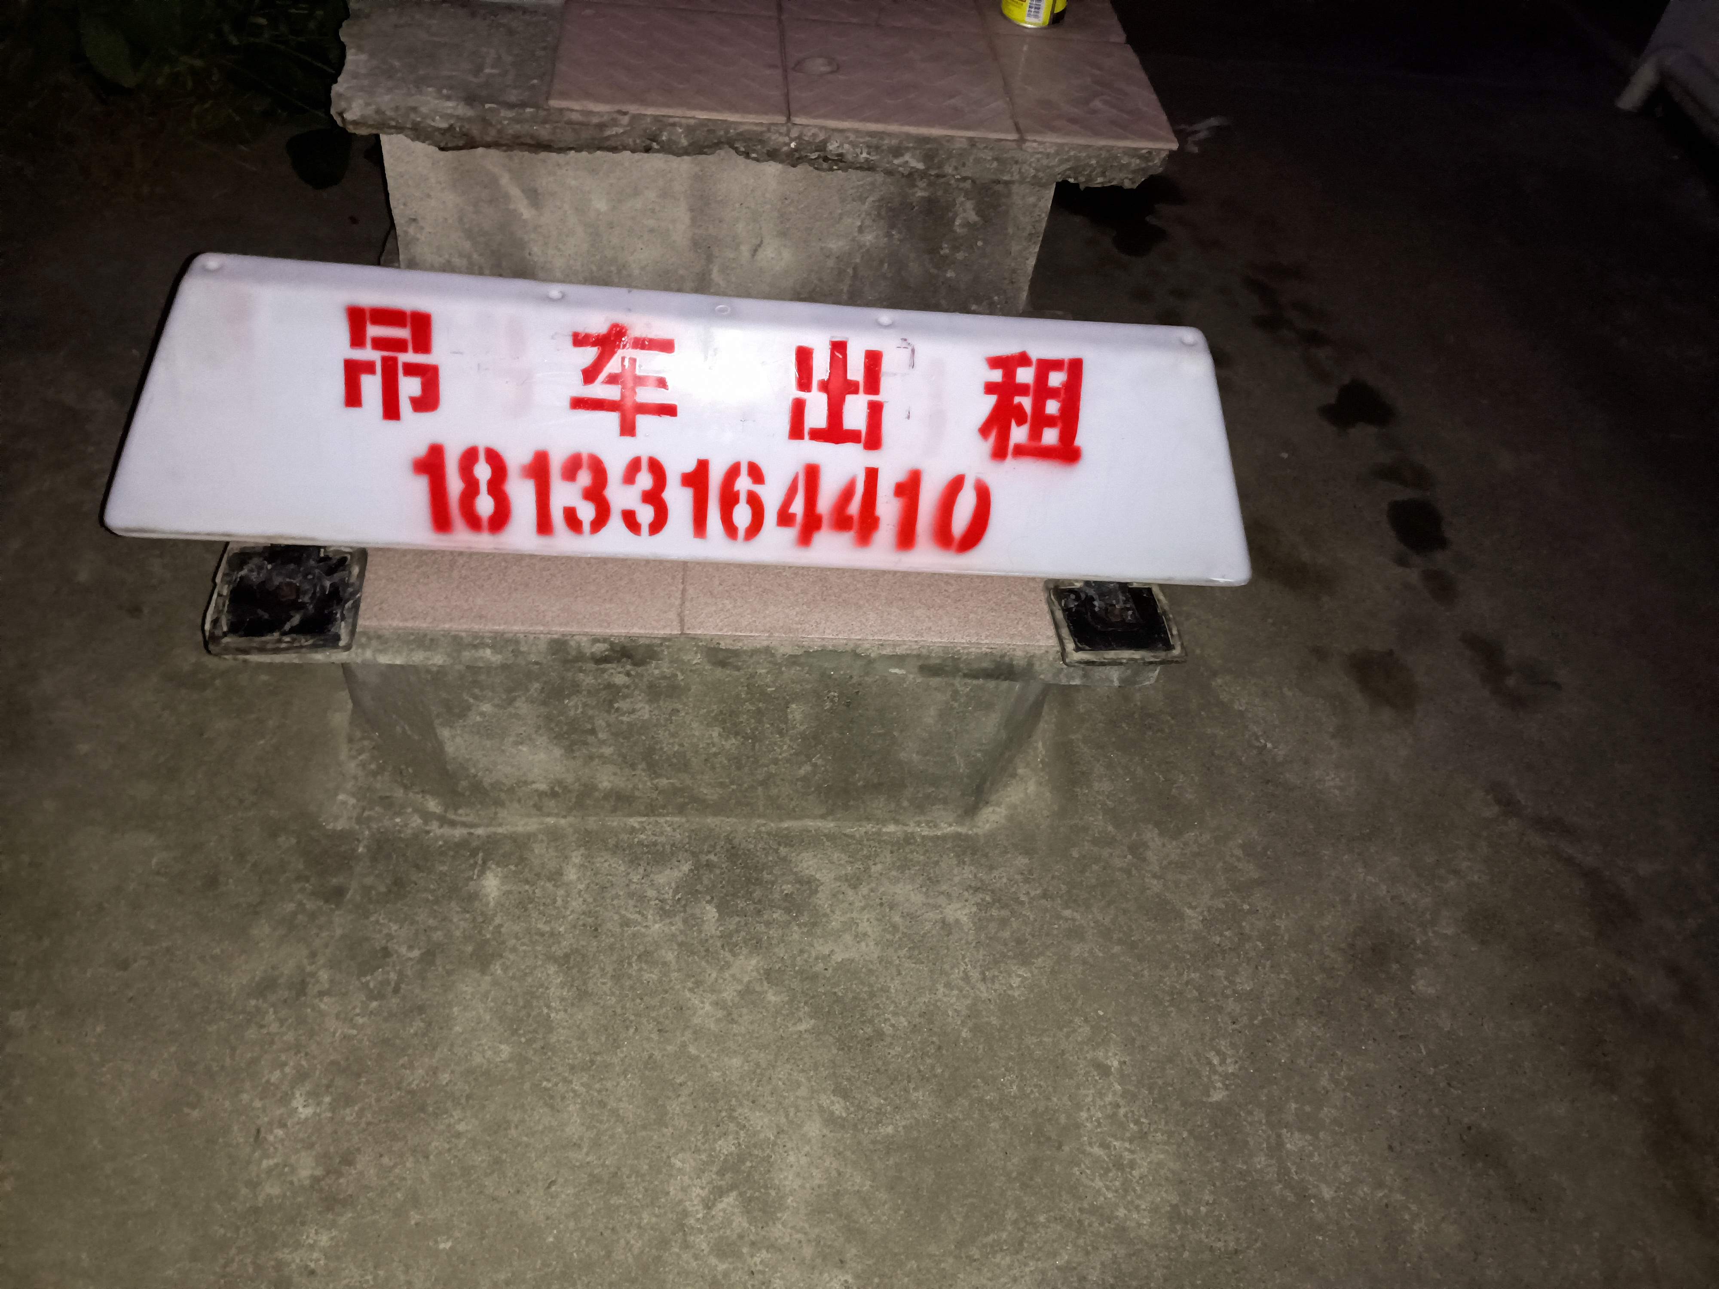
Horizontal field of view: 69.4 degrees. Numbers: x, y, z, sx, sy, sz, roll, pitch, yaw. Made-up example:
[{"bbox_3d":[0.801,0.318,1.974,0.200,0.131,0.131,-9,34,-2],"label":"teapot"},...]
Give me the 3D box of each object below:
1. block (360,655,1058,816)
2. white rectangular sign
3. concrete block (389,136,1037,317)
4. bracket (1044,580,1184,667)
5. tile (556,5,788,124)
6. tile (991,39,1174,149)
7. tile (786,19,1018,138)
[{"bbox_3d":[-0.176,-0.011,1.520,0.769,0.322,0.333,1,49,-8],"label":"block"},{"bbox_3d":[-0.147,-0.217,1.240,1.142,0.264,0.071,2,16,-6],"label":"white rectangular sign"},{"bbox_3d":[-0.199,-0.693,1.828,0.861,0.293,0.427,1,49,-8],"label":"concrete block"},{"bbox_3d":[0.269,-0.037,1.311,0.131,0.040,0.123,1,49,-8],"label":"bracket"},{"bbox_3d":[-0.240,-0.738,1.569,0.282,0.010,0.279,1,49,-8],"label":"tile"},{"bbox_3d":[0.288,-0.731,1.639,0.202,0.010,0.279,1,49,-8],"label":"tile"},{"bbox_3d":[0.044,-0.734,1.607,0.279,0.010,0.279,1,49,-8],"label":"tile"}]

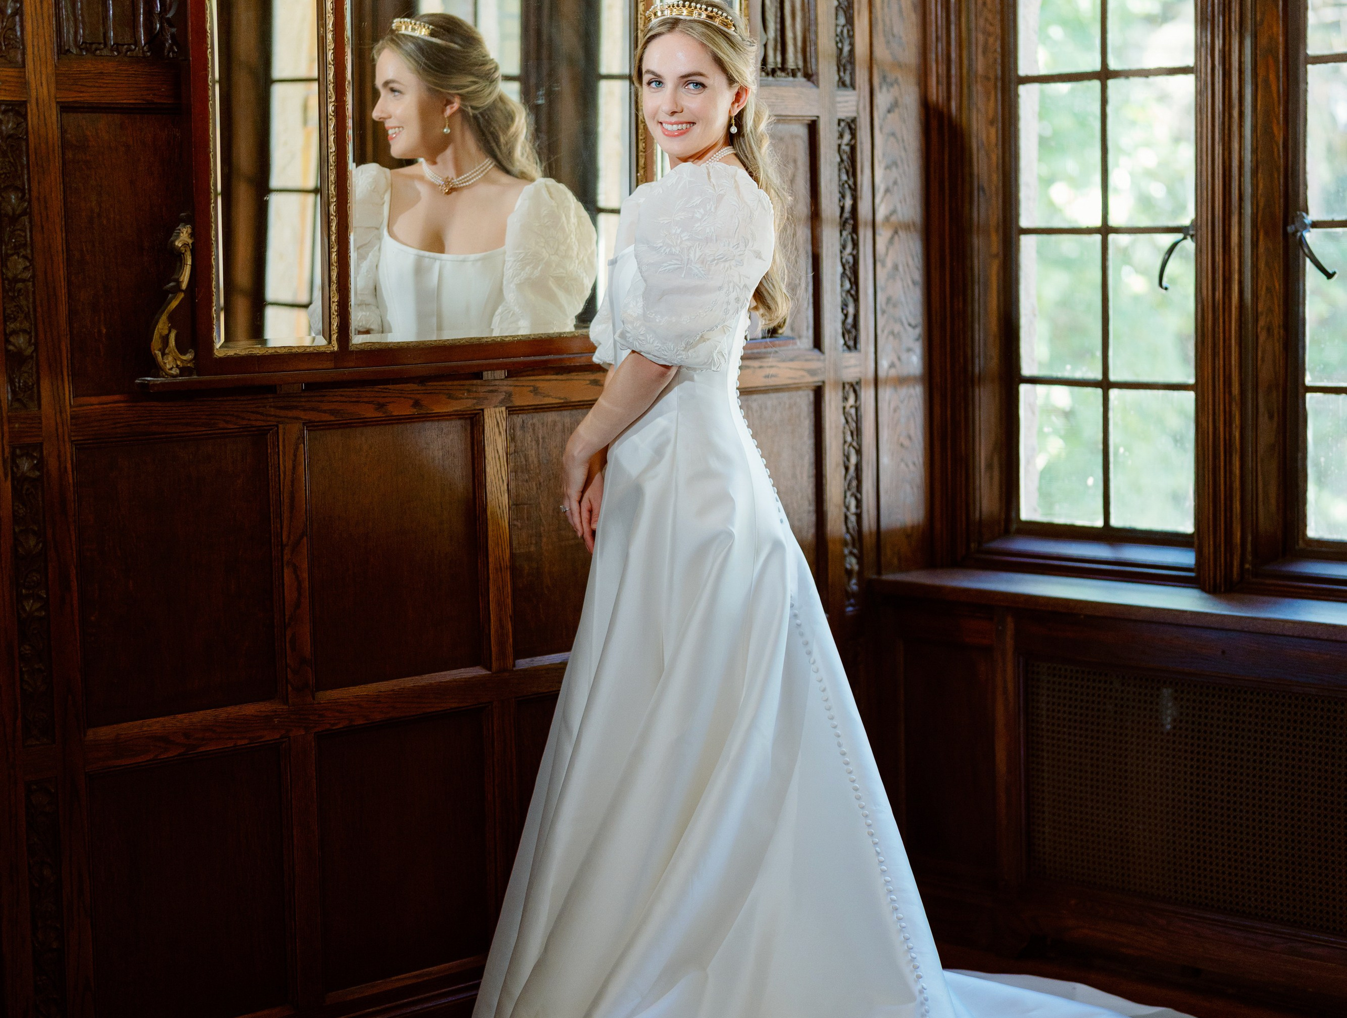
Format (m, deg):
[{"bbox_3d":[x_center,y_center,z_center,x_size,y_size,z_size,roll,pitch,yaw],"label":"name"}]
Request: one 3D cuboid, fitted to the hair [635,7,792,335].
[{"bbox_3d":[0.058,-0.537,4.360,0.205,0.510,0.285,0,6,15],"label":"hair"}]

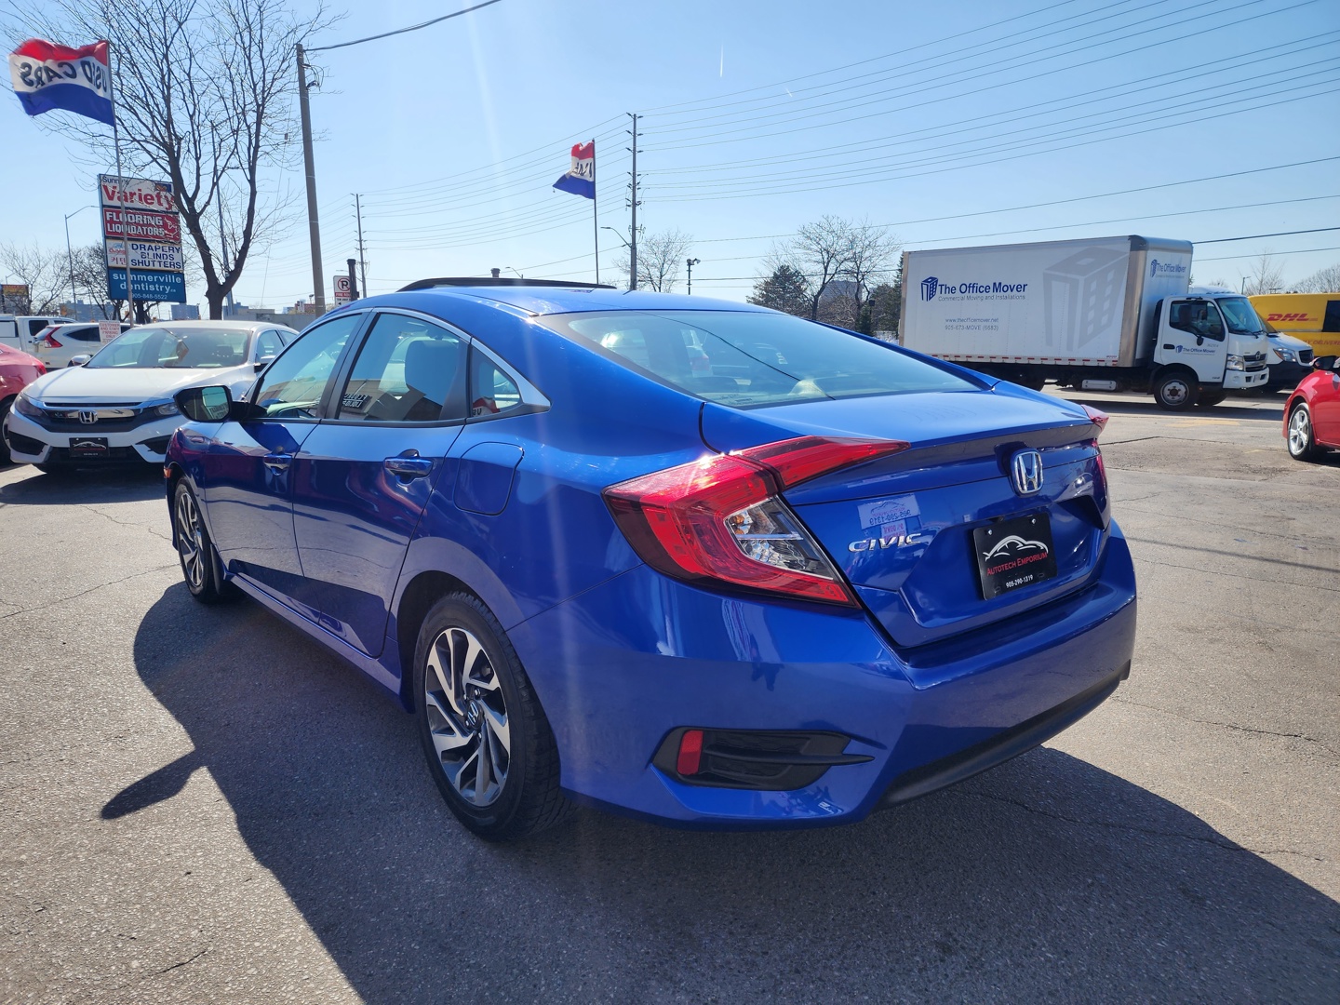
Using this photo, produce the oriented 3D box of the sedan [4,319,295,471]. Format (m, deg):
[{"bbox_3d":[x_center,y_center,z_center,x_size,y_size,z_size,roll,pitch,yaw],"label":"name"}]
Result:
[{"bbox_3d":[-4.820,-1.150,9.360,1.800,1.416,4.630,-1,10,-5],"label":"sedan"}]

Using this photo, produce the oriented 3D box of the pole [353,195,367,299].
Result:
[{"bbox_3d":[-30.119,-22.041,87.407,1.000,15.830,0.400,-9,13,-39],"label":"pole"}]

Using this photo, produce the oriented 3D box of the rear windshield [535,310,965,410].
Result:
[{"bbox_3d":[0.241,-0.426,2.457,1.120,0.120,0.750,-9,32,-39],"label":"rear windshield"}]

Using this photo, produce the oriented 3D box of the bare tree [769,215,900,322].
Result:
[{"bbox_3d":[9.977,-12.758,54.764,8.200,9.458,7.000,2,10,10],"label":"bare tree"}]

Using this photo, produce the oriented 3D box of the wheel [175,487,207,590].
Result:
[{"bbox_3d":[-2.224,0.170,4.279,0.180,0.440,0.440,-9,13,-39],"label":"wheel"}]

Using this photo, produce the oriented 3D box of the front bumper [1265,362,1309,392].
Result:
[{"bbox_3d":[13.939,-2.852,20.300,1.900,0.600,0.600,-8,13,-37],"label":"front bumper"}]

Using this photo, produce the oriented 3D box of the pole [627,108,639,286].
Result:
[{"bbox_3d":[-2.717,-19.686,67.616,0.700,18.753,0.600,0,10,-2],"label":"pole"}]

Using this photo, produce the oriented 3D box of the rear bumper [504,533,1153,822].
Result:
[{"bbox_3d":[0.579,0.302,2.184,1.750,0.540,0.680,-9,13,-39],"label":"rear bumper"}]

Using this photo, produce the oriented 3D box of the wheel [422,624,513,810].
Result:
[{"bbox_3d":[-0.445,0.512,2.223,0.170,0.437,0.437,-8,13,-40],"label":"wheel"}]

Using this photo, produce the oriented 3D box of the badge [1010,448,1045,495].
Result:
[{"bbox_3d":[0.760,-0.064,1.896,0.105,0.088,0.022,-9,2,-39],"label":"badge"}]

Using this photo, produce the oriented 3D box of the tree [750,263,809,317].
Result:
[{"bbox_3d":[6.735,-11.440,55.472,4.200,6.596,4.100,1,10,7],"label":"tree"}]

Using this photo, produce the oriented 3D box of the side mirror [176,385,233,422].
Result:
[{"bbox_3d":[-1.816,-0.387,3.449,0.205,0.145,0.150,-9,13,-39],"label":"side mirror"}]

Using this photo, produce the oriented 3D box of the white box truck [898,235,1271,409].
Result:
[{"bbox_3d":[9.190,-4.030,20.370,2.450,3.500,7.500,-8,13,-40],"label":"white box truck"}]

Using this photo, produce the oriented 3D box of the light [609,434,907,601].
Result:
[{"bbox_3d":[0.170,0.025,1.691,0.430,0.285,0.450,-8,13,-40],"label":"light"}]

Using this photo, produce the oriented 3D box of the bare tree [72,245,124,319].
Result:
[{"bbox_3d":[-30.127,-10.525,48.482,4.600,6.819,4.400,-6,11,-31],"label":"bare tree"}]

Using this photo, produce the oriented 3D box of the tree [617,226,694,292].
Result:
[{"bbox_3d":[-0.999,-16.451,70.939,6.200,10.560,6.000,0,10,0],"label":"tree"}]

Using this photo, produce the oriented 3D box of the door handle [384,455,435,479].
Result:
[{"bbox_3d":[-0.648,-0.087,2.224,0.055,0.050,0.230,-8,13,-40],"label":"door handle"}]

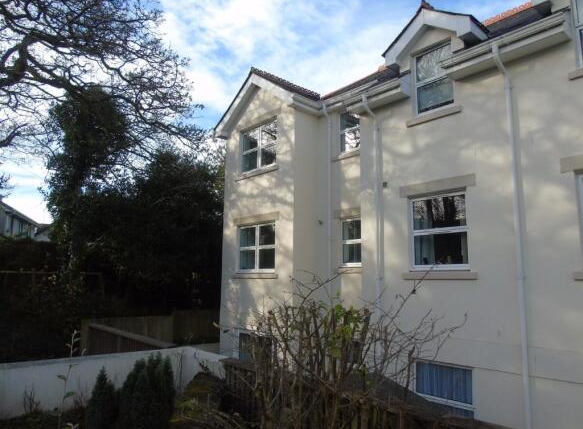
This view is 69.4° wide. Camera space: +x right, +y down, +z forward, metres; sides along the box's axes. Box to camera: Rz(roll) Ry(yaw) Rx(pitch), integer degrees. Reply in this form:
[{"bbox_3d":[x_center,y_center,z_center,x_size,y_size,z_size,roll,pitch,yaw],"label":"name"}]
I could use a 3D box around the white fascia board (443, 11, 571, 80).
[{"bbox_3d":[3.076,-2.398,6.181,0.339,0.252,1.696,9,-12,-42],"label":"white fascia board"}]

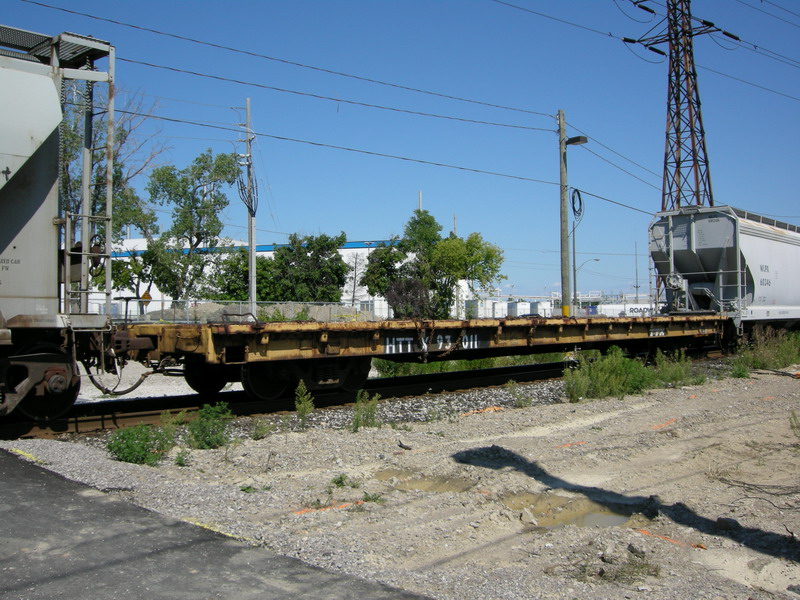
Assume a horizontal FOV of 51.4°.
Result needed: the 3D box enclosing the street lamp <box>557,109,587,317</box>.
[{"bbox_3d":[6.196,-2.448,30.415,1.026,9.000,0.500,-1,-1,11],"label":"street lamp"}]

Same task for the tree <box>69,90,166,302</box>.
[{"bbox_3d":[-19.503,-5.790,56.835,7.399,17.404,7.500,-1,-1,0],"label":"tree"}]

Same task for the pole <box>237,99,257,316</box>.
[{"bbox_3d":[-8.016,-4.065,43.875,1.058,13.186,0.600,-1,-1,0],"label":"pole"}]

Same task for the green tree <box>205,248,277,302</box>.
[{"bbox_3d":[-13.406,-0.623,69.930,6.058,7.422,6.000,-1,-1,0],"label":"green tree"}]

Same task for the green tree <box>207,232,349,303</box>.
[{"bbox_3d":[-10.736,-1.405,72.914,12.459,9.037,9.500,-1,-1,0],"label":"green tree"}]

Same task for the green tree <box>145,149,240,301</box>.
[{"bbox_3d":[-15.503,-4.166,61.865,7.154,14.251,7.000,-1,-1,0],"label":"green tree"}]

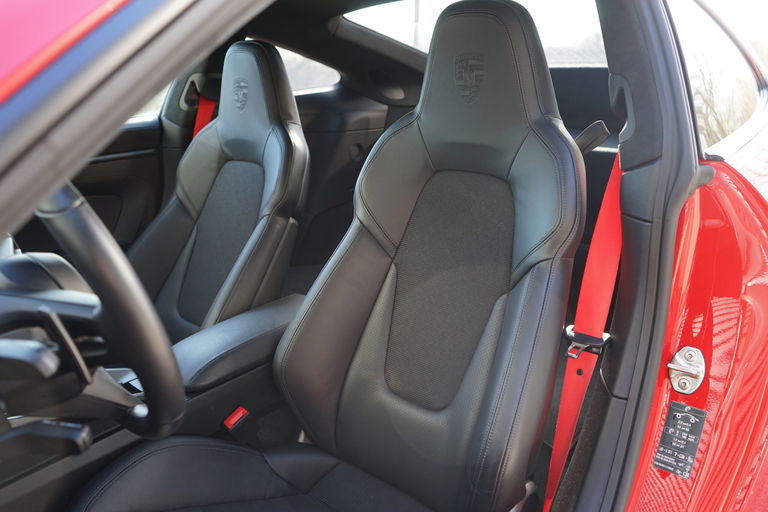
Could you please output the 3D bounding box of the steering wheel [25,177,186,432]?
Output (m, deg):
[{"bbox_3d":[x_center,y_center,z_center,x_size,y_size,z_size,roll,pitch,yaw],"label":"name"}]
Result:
[{"bbox_3d":[-0.341,0.047,0.621,0.365,0.365,0.090,13,38,40],"label":"steering wheel"}]

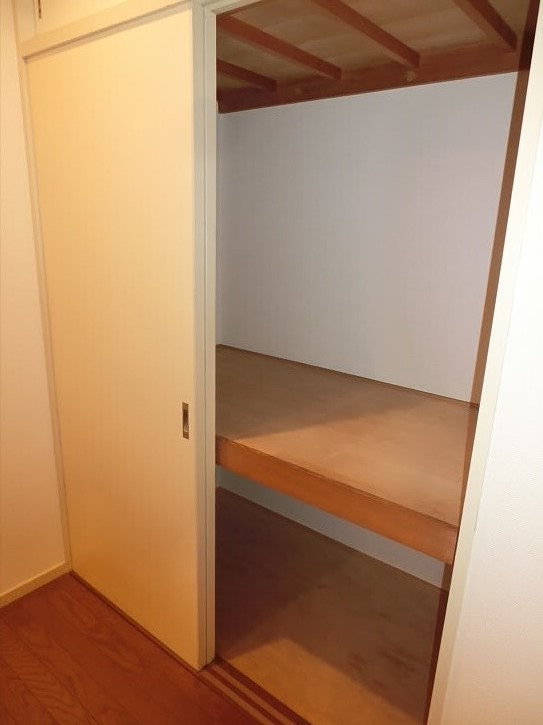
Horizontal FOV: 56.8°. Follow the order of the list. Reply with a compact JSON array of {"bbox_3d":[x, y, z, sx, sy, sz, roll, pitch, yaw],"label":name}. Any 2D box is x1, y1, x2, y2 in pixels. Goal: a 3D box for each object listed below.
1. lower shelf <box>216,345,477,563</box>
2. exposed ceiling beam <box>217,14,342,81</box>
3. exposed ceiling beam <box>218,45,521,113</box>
[{"bbox_3d":[0.078,0.175,1.759,1.467,0.095,0.786,14,19,36],"label":"lower shelf"},{"bbox_3d":[0.018,-0.972,1.553,0.045,0.036,0.699,14,19,36],"label":"exposed ceiling beam"},{"bbox_3d":[0.331,-0.990,1.756,1.419,0.092,0.033,14,19,36],"label":"exposed ceiling beam"}]

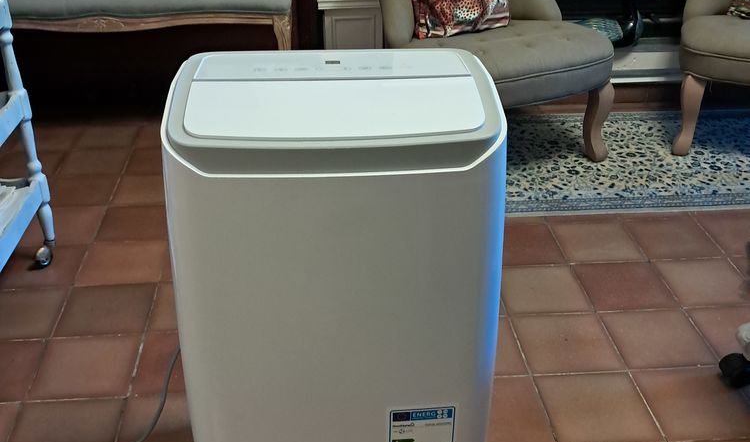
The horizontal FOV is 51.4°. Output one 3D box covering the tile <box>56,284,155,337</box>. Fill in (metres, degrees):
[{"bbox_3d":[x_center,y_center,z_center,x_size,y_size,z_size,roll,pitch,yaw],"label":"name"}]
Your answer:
[{"bbox_3d":[-0.619,0.211,1.809,0.200,0.015,0.197,-2,30,-4],"label":"tile"}]

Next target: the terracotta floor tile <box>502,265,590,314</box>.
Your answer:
[{"bbox_3d":[0.403,0.171,1.886,0.200,0.015,0.197,-2,30,-4],"label":"terracotta floor tile"}]

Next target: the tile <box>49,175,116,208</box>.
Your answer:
[{"bbox_3d":[-0.874,-0.082,2.316,0.200,0.015,0.198,-2,30,-4],"label":"tile"}]

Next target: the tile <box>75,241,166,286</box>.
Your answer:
[{"bbox_3d":[-0.636,0.112,1.984,0.200,0.015,0.198,-2,30,-4],"label":"tile"}]

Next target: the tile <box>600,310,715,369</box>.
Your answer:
[{"bbox_3d":[0.618,0.262,1.712,0.200,0.013,0.197,-2,30,-4],"label":"tile"}]

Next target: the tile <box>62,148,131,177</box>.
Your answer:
[{"bbox_3d":[-0.889,-0.179,2.478,0.200,0.015,0.197,-2,30,-4],"label":"tile"}]

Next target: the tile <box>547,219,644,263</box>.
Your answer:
[{"bbox_3d":[0.590,0.061,2.075,0.200,0.015,0.197,-2,30,-4],"label":"tile"}]

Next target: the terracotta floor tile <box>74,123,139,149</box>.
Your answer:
[{"bbox_3d":[-0.908,-0.282,2.663,0.200,0.015,0.198,-2,30,-4],"label":"terracotta floor tile"}]

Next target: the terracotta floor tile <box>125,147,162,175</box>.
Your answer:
[{"bbox_3d":[-0.678,-0.188,2.486,0.200,0.013,0.197,-2,30,-4],"label":"terracotta floor tile"}]

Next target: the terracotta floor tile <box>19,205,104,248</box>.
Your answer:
[{"bbox_3d":[-0.857,0.019,2.142,0.200,0.015,0.198,-2,30,-4],"label":"terracotta floor tile"}]

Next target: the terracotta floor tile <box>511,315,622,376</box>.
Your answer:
[{"bbox_3d":[0.419,0.274,1.714,0.200,0.015,0.198,-2,30,-4],"label":"terracotta floor tile"}]

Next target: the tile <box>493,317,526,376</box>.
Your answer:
[{"bbox_3d":[0.215,0.281,1.698,0.200,0.015,0.198,-2,30,-4],"label":"tile"}]

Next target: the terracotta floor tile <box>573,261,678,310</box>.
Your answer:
[{"bbox_3d":[0.607,0.166,1.903,0.200,0.015,0.198,-2,30,-4],"label":"terracotta floor tile"}]

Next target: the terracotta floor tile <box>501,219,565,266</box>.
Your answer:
[{"bbox_3d":[0.385,0.068,2.063,0.200,0.015,0.197,-2,30,-4],"label":"terracotta floor tile"}]

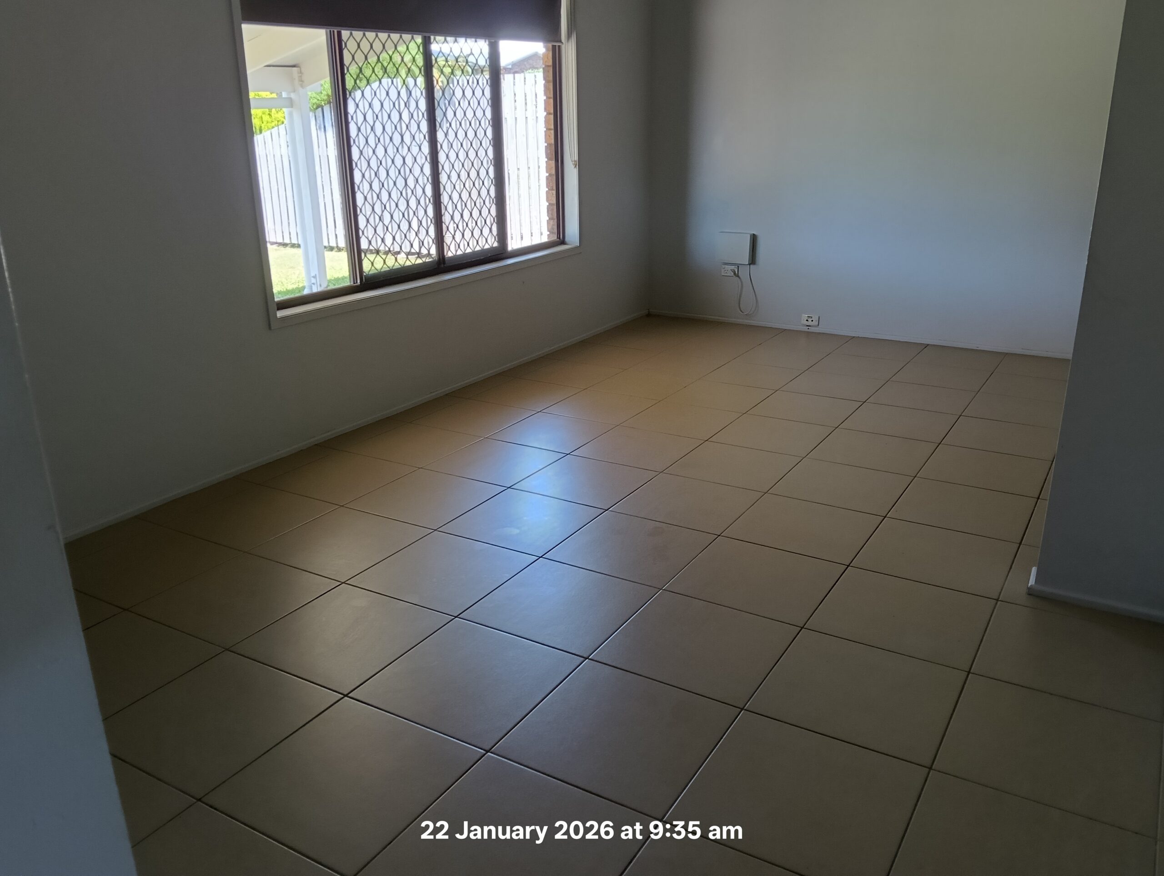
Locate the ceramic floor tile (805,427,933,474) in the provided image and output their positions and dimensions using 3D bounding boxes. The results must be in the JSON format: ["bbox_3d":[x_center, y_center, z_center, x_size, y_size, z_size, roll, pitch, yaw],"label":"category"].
[{"bbox_3d":[1.263,0.054,3.951,0.445,0.010,0.445,11,22,30],"label":"ceramic floor tile"}]

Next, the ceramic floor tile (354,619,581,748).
[{"bbox_3d":[-0.307,0.660,2.499,0.459,0.010,0.459,10,22,30],"label":"ceramic floor tile"}]

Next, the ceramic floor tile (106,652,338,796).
[{"bbox_3d":[-0.921,0.701,2.284,0.453,0.010,0.453,10,22,30],"label":"ceramic floor tile"}]

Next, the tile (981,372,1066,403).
[{"bbox_3d":[2.408,-0.267,4.873,0.450,0.010,0.450,10,22,30],"label":"tile"}]

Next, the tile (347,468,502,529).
[{"bbox_3d":[-0.602,0.232,3.540,0.445,0.010,0.445,11,22,30],"label":"tile"}]

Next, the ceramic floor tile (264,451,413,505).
[{"bbox_3d":[-1.009,0.166,3.816,0.450,0.010,0.450,10,22,30],"label":"ceramic floor tile"}]

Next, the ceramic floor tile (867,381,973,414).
[{"bbox_3d":[1.786,-0.207,4.778,0.453,0.010,0.453,10,22,30],"label":"ceramic floor tile"}]

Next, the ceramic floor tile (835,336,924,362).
[{"bbox_3d":[1.896,-0.558,5.794,0.453,0.010,0.453,10,22,30],"label":"ceramic floor tile"}]

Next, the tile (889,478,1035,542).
[{"bbox_3d":[1.472,0.271,3.512,0.459,0.010,0.459,10,22,30],"label":"tile"}]

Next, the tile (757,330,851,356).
[{"bbox_3d":[1.482,-0.631,5.980,0.450,0.010,0.450,10,22,30],"label":"tile"}]

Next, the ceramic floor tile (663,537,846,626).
[{"bbox_3d":[0.577,0.465,3.005,0.459,0.010,0.459,10,22,30],"label":"ceramic floor tile"}]

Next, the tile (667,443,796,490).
[{"bbox_3d":[0.656,0.121,3.886,0.453,0.010,0.453,10,22,30],"label":"tile"}]

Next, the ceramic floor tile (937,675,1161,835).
[{"bbox_3d":[1.127,0.743,2.171,0.459,0.010,0.459,10,22,30],"label":"ceramic floor tile"}]

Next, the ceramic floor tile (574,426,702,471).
[{"bbox_3d":[0.261,0.048,4.122,0.453,0.010,0.453,10,22,30],"label":"ceramic floor tile"}]

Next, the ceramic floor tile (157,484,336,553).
[{"bbox_3d":[-1.253,0.300,3.470,0.453,0.010,0.453,10,22,30],"label":"ceramic floor tile"}]

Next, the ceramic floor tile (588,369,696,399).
[{"bbox_3d":[0.336,-0.293,4.998,0.445,0.010,0.445,11,22,30],"label":"ceramic floor tile"}]

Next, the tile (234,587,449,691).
[{"bbox_3d":[-0.679,0.563,2.608,0.446,0.010,0.446,10,22,29],"label":"tile"}]

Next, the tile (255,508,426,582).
[{"bbox_3d":[-0.833,0.364,3.171,0.445,0.010,0.445,11,22,30],"label":"tile"}]

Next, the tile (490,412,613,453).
[{"bbox_3d":[-0.134,-0.030,4.265,0.445,0.010,0.445,11,22,30],"label":"tile"}]

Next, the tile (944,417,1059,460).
[{"bbox_3d":[1.979,-0.002,4.268,0.459,0.010,0.459,10,22,30],"label":"tile"}]

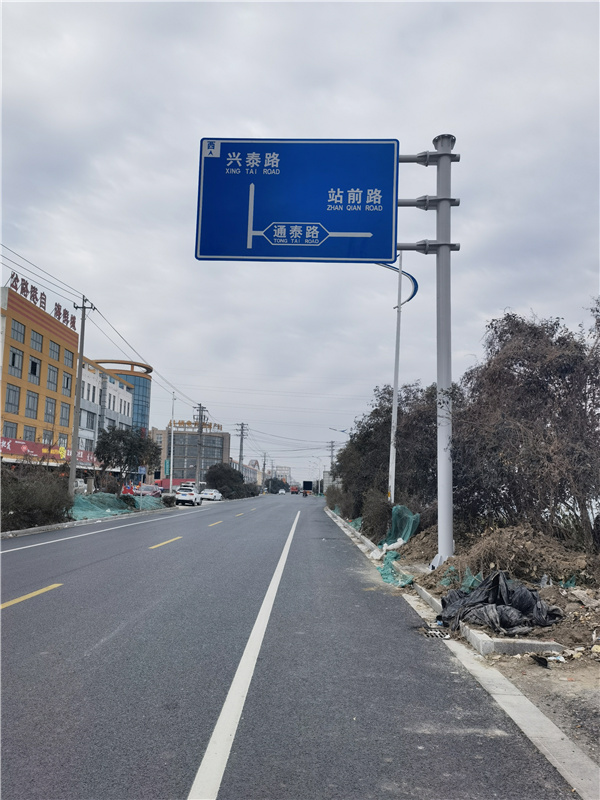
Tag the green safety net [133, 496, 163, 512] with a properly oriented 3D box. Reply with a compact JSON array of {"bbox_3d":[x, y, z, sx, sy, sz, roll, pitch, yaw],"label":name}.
[{"bbox_3d":[-10.732,6.588,39.902,2.200,1.000,6.600,1,-8,1],"label":"green safety net"}]

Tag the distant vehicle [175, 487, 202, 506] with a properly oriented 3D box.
[{"bbox_3d":[-10.524,8.963,58.653,1.840,1.690,4.600,1,-8,1],"label":"distant vehicle"}]

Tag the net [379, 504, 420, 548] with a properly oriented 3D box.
[{"bbox_3d":[2.637,3.293,16.371,1.100,1.150,1.000,1,-8,1],"label":"net"}]

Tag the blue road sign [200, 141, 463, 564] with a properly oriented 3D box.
[{"bbox_3d":[0.576,-1.228,12.739,5.457,9.031,0.700,1,-8,-1],"label":"blue road sign"}]

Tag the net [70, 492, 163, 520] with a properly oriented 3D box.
[{"bbox_3d":[-10.929,5.886,35.862,2.500,1.200,14.500,1,-8,1],"label":"net"}]

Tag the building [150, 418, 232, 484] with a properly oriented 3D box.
[{"bbox_3d":[-36.099,17.335,189.597,22.000,20.970,13.000,7,-10,-37],"label":"building"}]

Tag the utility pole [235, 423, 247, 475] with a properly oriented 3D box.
[{"bbox_3d":[-9.703,9.820,102.757,1.700,12.121,0.400,1,-8,1],"label":"utility pole"}]

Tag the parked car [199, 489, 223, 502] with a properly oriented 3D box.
[{"bbox_3d":[-10.814,11.616,76.259,1.800,1.460,4.650,0,-8,4],"label":"parked car"}]

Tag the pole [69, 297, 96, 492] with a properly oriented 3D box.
[{"bbox_3d":[-11.650,0.158,32.637,1.400,11.689,0.400,1,-8,1],"label":"pole"}]

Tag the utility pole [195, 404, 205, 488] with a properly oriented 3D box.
[{"bbox_3d":[-10.700,5.571,66.000,1.500,10.280,0.500,1,-8,1],"label":"utility pole"}]

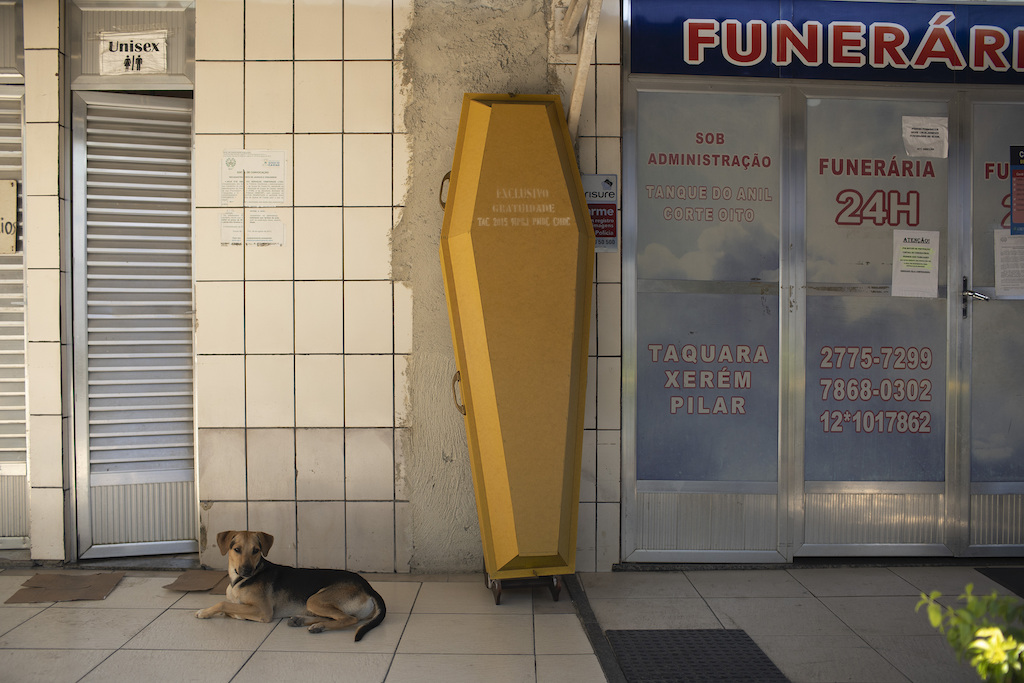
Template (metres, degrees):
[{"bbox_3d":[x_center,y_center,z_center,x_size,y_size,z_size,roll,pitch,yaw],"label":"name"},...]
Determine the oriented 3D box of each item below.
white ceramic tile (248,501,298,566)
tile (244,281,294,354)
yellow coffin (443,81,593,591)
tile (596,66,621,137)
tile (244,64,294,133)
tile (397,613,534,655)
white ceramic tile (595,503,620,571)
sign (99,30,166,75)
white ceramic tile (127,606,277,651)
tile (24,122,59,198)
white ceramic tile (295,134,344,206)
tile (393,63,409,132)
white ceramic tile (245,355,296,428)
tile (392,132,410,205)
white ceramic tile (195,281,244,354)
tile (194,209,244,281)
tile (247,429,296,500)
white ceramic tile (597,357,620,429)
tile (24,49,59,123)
[{"bbox_3d":[-1.032,0.842,4.295,0.208,0.302,0.010,0,1,-1],"label":"white ceramic tile"},{"bbox_3d":[-1.000,-0.097,4.118,0.203,0.299,0.010,0,1,0],"label":"tile"},{"bbox_3d":[0.041,-0.043,3.820,0.600,1.870,0.350,-2,-6,-8],"label":"yellow coffin"},{"bbox_3d":[0.401,-0.996,4.131,0.098,0.294,0.010,0,1,0],"label":"tile"},{"bbox_3d":[-0.999,-1.005,4.106,0.199,0.296,0.010,0,1,0],"label":"tile"},{"bbox_3d":[-0.147,1.011,3.434,0.450,0.010,0.450,0,1,1],"label":"tile"},{"bbox_3d":[0.417,0.839,4.268,0.100,0.293,0.010,0,1,1],"label":"white ceramic tile"},{"bbox_3d":[-1.610,-1.229,4.237,0.286,0.187,0.005,0,1,0],"label":"sign"},{"bbox_3d":[-1.041,0.993,3.401,0.450,0.010,0.449,0,1,1],"label":"white ceramic tile"},{"bbox_3d":[-1.908,-0.743,4.053,0.137,0.300,0.012,0,1,-1],"label":"tile"},{"bbox_3d":[-0.825,-0.730,4.254,0.206,0.307,0.010,0,1,1],"label":"white ceramic tile"},{"bbox_3d":[-0.456,-1.006,4.102,0.061,0.294,0.010,0,1,0],"label":"tile"},{"bbox_3d":[-1.036,0.215,4.275,0.209,0.312,0.010,0,1,1],"label":"white ceramic tile"},{"bbox_3d":[-0.453,-0.706,4.107,0.070,0.296,0.010,0,1,0],"label":"tile"},{"bbox_3d":[-1.249,-0.100,4.272,0.206,0.312,0.010,0,1,1],"label":"white ceramic tile"},{"bbox_3d":[-1.248,-0.416,4.266,0.207,0.311,0.010,0,1,1],"label":"tile"},{"bbox_3d":[-0.996,0.508,4.109,0.200,0.300,0.012,0,1,-1],"label":"tile"},{"bbox_3d":[0.414,0.219,4.222,0.099,0.306,0.010,0,1,-2],"label":"white ceramic tile"},{"bbox_3d":[-2.005,-1.089,4.251,0.143,0.308,0.010,0,1,-1],"label":"tile"}]

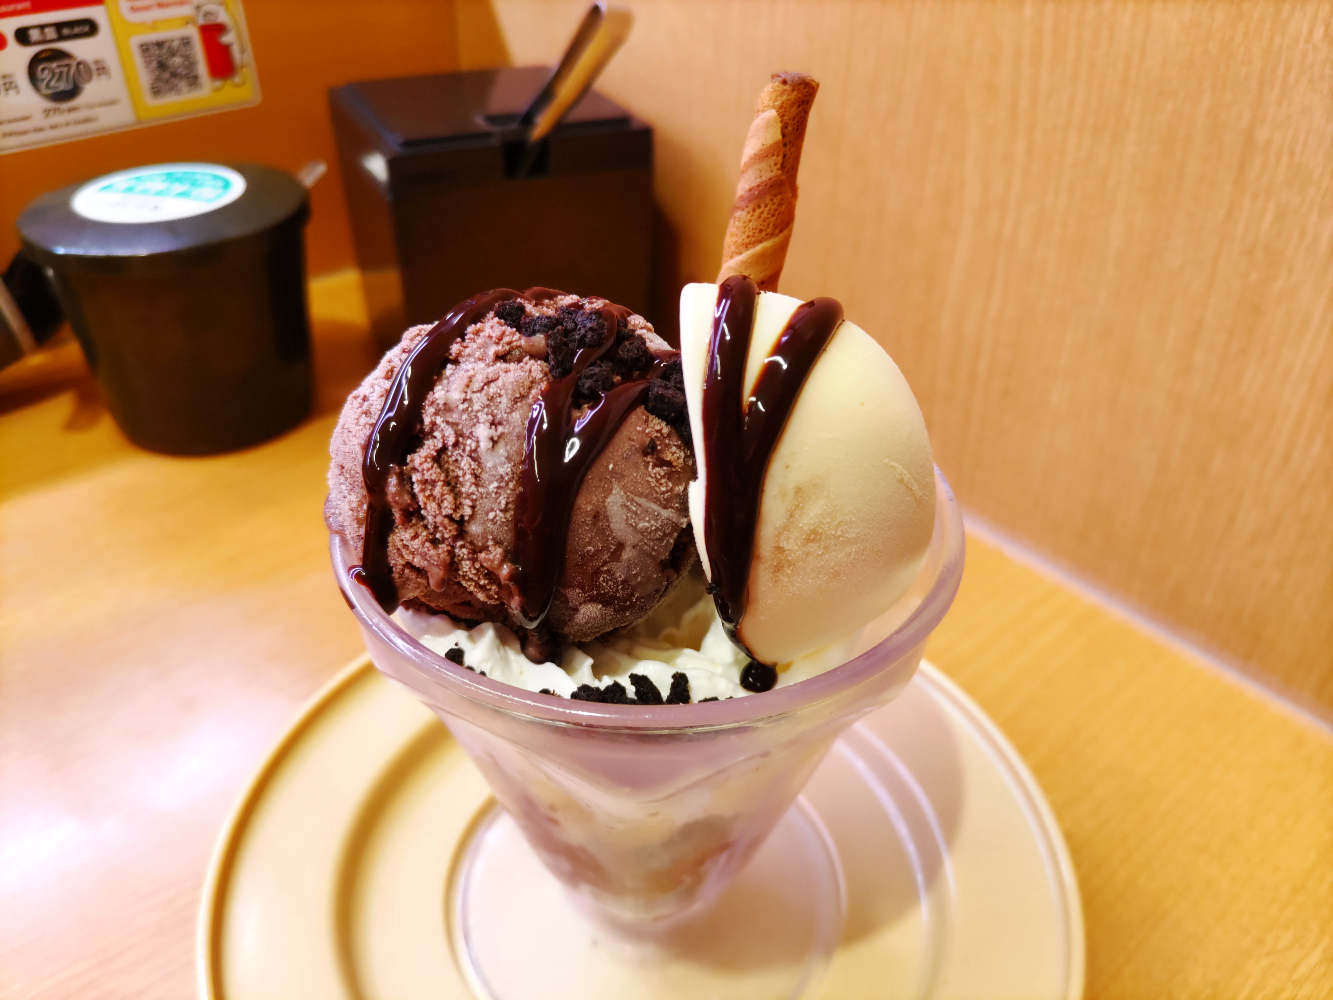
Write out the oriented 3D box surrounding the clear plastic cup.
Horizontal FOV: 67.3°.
[{"bbox_3d":[-0.003,0.036,0.171,0.091,0.089,0.091,1,33,0],"label":"clear plastic cup"}]

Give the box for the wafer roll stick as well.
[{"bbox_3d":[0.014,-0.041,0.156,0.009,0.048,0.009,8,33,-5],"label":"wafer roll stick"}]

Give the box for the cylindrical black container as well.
[{"bbox_3d":[-0.163,-0.066,0.350,0.090,0.076,0.090,1,33,0],"label":"cylindrical black container"}]

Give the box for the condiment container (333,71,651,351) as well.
[{"bbox_3d":[-0.060,-0.082,0.350,0.080,0.105,0.095,-13,36,-20],"label":"condiment container"}]

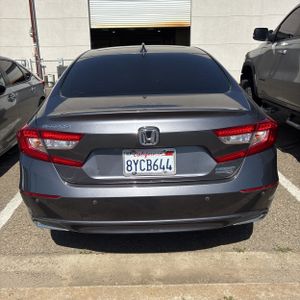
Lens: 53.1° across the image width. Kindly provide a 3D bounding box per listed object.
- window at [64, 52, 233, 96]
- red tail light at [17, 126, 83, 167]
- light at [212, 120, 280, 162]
[{"bbox_3d":[-0.035,-0.614,2.396,1.230,0.100,0.820,-2,38,-1],"label":"window"},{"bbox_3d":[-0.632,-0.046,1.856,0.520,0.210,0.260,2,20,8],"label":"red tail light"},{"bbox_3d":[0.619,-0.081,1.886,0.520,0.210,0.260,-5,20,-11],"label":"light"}]

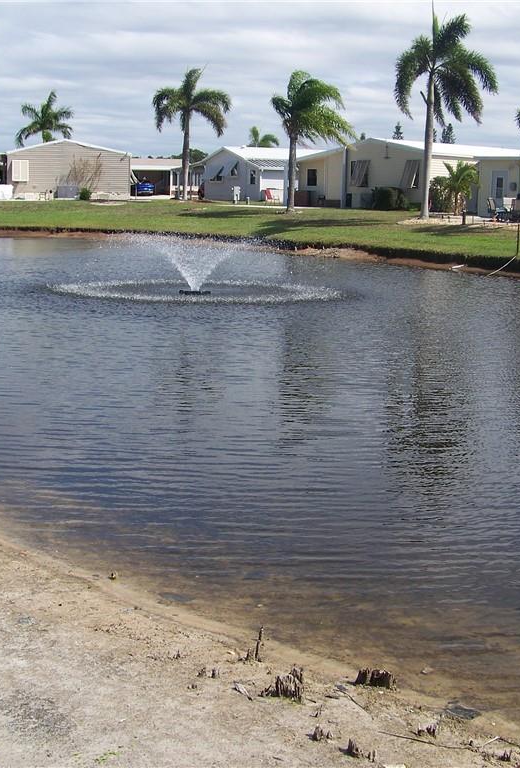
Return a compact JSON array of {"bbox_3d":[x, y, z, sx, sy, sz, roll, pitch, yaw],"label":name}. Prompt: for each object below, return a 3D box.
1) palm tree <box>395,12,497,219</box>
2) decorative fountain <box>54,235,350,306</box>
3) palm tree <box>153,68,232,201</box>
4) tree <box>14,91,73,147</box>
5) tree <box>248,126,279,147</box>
[{"bbox_3d":[7.000,-10.393,41.283,3.887,7.810,3.770,3,10,9],"label":"palm tree"},{"bbox_3d":[-1.366,-2.557,22.613,6.273,1.200,6.273,0,10,-3],"label":"decorative fountain"},{"bbox_3d":[-3.669,-13.442,57.534,4.275,6.953,4.147,0,10,-4],"label":"palm tree"},{"bbox_3d":[-15.354,-17.082,76.222,4.256,7.601,4.128,-1,11,-11],"label":"tree"},{"bbox_3d":[0.261,-20.252,97.956,3.357,6.689,3.256,1,10,0],"label":"tree"}]

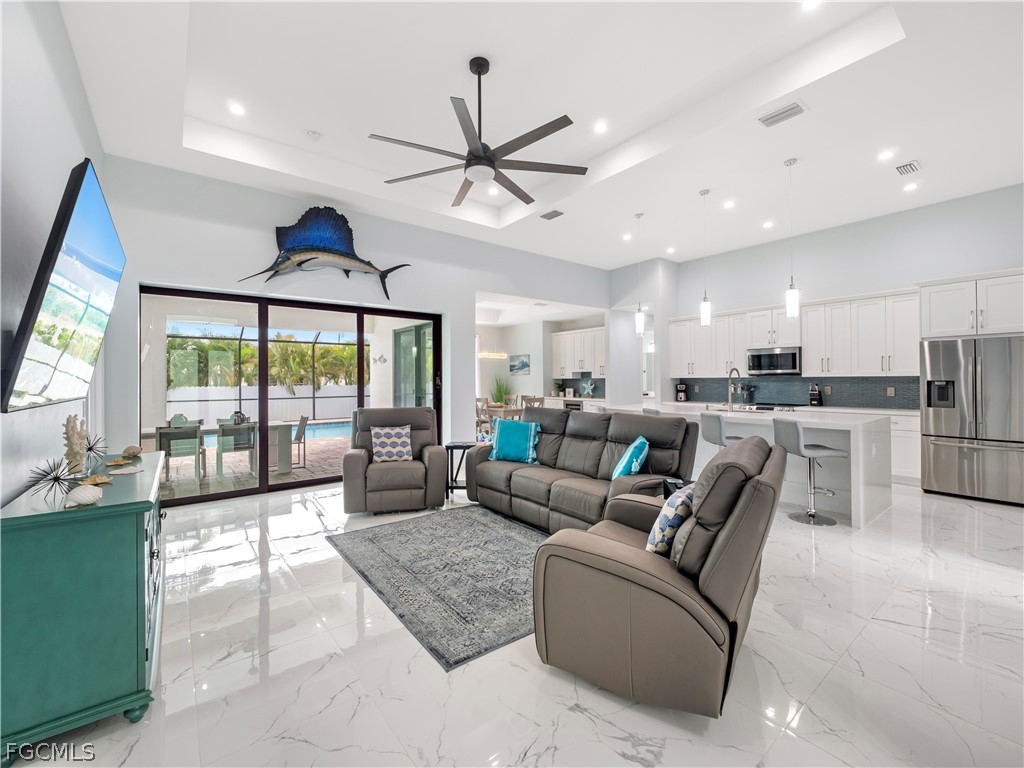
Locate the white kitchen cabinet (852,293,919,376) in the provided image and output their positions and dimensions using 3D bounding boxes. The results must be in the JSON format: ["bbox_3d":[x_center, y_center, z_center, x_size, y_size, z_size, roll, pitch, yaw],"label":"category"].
[{"bbox_3d":[5.090,-0.628,5.587,0.345,1.055,0.745,-1,1,-38],"label":"white kitchen cabinet"}]

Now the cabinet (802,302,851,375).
[{"bbox_3d":[4.682,-0.631,6.110,0.345,1.055,0.600,-1,1,-38],"label":"cabinet"}]

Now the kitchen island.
[{"bbox_3d":[2.701,0.819,5.138,1.140,0.938,2.820,-1,1,-38],"label":"kitchen island"}]

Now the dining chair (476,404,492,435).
[{"bbox_3d":[-0.391,0.795,8.599,0.520,0.960,0.460,-1,1,-38],"label":"dining chair"}]

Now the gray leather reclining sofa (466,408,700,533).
[{"bbox_3d":[0.554,0.800,4.093,1.010,1.020,2.150,-1,1,-38],"label":"gray leather reclining sofa"}]

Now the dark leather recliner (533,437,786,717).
[{"bbox_3d":[0.806,0.830,2.161,1.000,1.040,1.010,0,1,31],"label":"dark leather recliner"}]

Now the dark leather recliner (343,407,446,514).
[{"bbox_3d":[-1.293,0.800,4.707,1.020,1.030,0.980,0,1,-13],"label":"dark leather recliner"}]

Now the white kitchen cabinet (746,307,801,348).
[{"bbox_3d":[4.346,-0.899,6.774,0.330,0.620,0.800,-1,1,-37],"label":"white kitchen cabinet"}]

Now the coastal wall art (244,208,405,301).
[{"bbox_3d":[-2.232,-1.714,5.251,2.040,1.090,0.260,-1,1,-38],"label":"coastal wall art"}]

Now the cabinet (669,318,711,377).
[{"bbox_3d":[3.498,-0.664,7.922,0.330,1.090,0.810,-1,1,-37],"label":"cabinet"}]

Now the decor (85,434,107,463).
[{"bbox_3d":[-2.359,0.384,2.300,0.160,0.145,0.160,-1,1,-37],"label":"decor"}]

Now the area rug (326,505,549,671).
[{"bbox_3d":[-0.343,1.336,3.268,1.550,0.012,2.160,-1,1,-37],"label":"area rug"}]

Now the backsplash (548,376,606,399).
[{"bbox_3d":[1.889,0.097,10.116,0.020,0.460,1.850,-1,1,-37],"label":"backsplash"}]

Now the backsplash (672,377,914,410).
[{"bbox_3d":[4.392,0.121,6.771,0.020,0.456,3.440,-1,1,-38],"label":"backsplash"}]

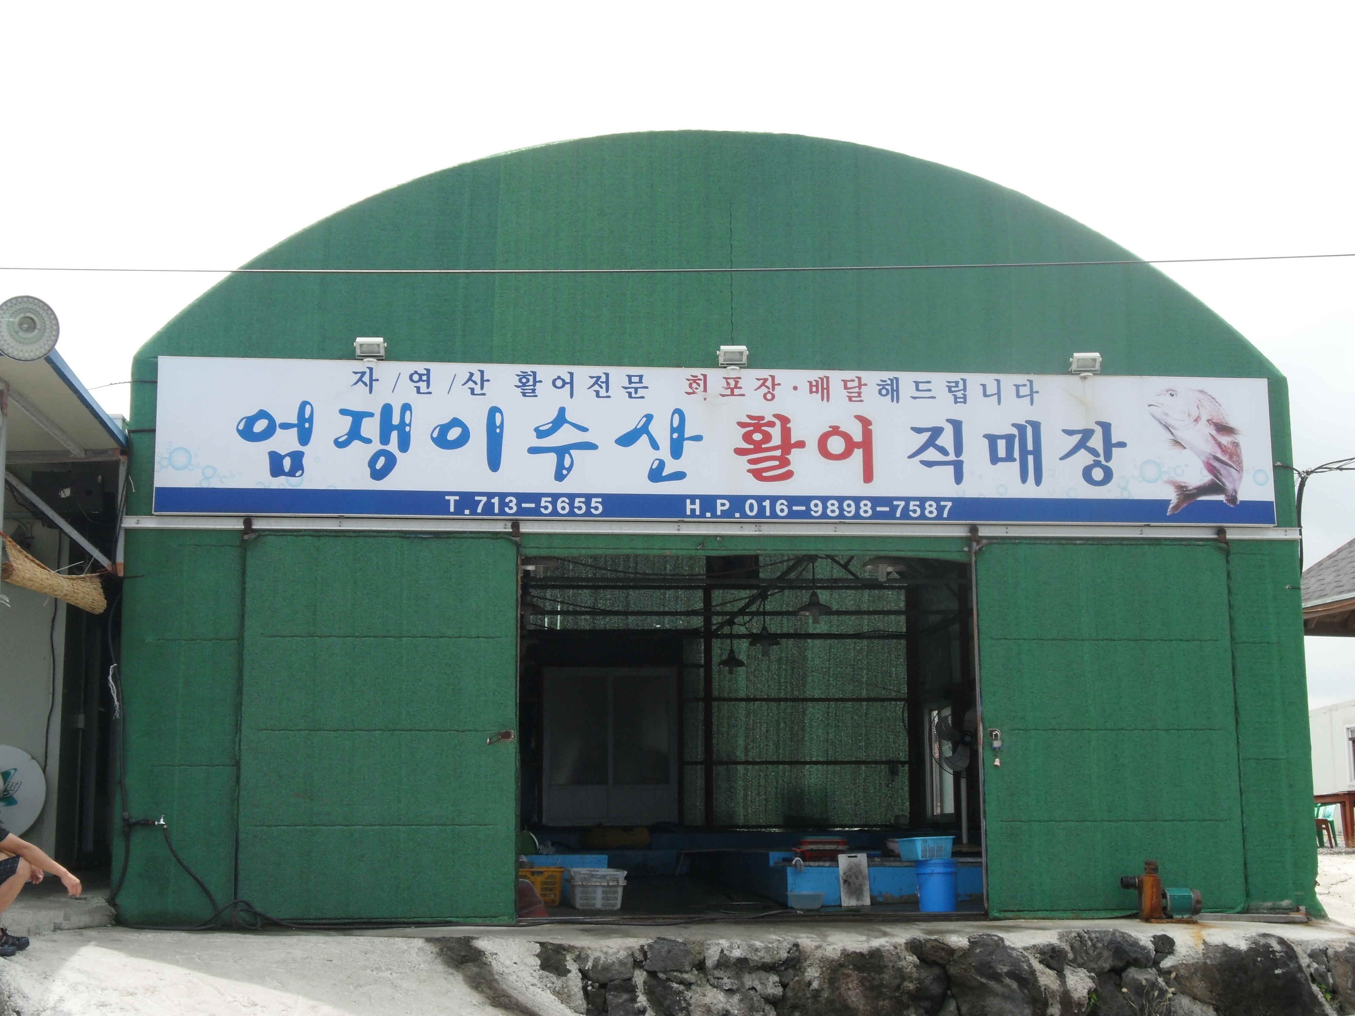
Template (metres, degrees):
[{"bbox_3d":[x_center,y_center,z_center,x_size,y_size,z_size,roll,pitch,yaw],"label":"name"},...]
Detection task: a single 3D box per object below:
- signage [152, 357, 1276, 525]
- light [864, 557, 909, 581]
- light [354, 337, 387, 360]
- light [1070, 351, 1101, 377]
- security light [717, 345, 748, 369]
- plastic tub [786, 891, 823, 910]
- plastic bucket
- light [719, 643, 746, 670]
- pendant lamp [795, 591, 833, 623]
[{"bbox_3d":[0.385,-0.465,14.346,8.217,1.137,0.100,1,-10,-6],"label":"signage"},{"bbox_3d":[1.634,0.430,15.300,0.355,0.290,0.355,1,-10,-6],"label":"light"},{"bbox_3d":[-2.205,-1.145,14.060,0.230,0.170,0.130,1,0,-6],"label":"light"},{"bbox_3d":[3.047,-1.075,14.615,0.230,0.170,0.130,1,0,-6],"label":"light"},{"bbox_3d":[0.407,-1.105,14.335,0.230,0.170,0.130,1,0,-6],"label":"security light"},{"bbox_3d":[0.956,2.930,14.600,0.275,0.125,0.270,1,-10,-6],"label":"plastic tub"},{"bbox_3d":[1.890,2.750,14.250,0.298,0.378,0.298,0,-10,0],"label":"plastic bucket"},{"bbox_3d":[0.690,1.887,24.400,0.345,0.330,0.345,1,-10,-6],"label":"light"},{"bbox_3d":[1.310,0.951,18.700,0.350,0.320,0.350,1,-10,-6],"label":"pendant lamp"}]

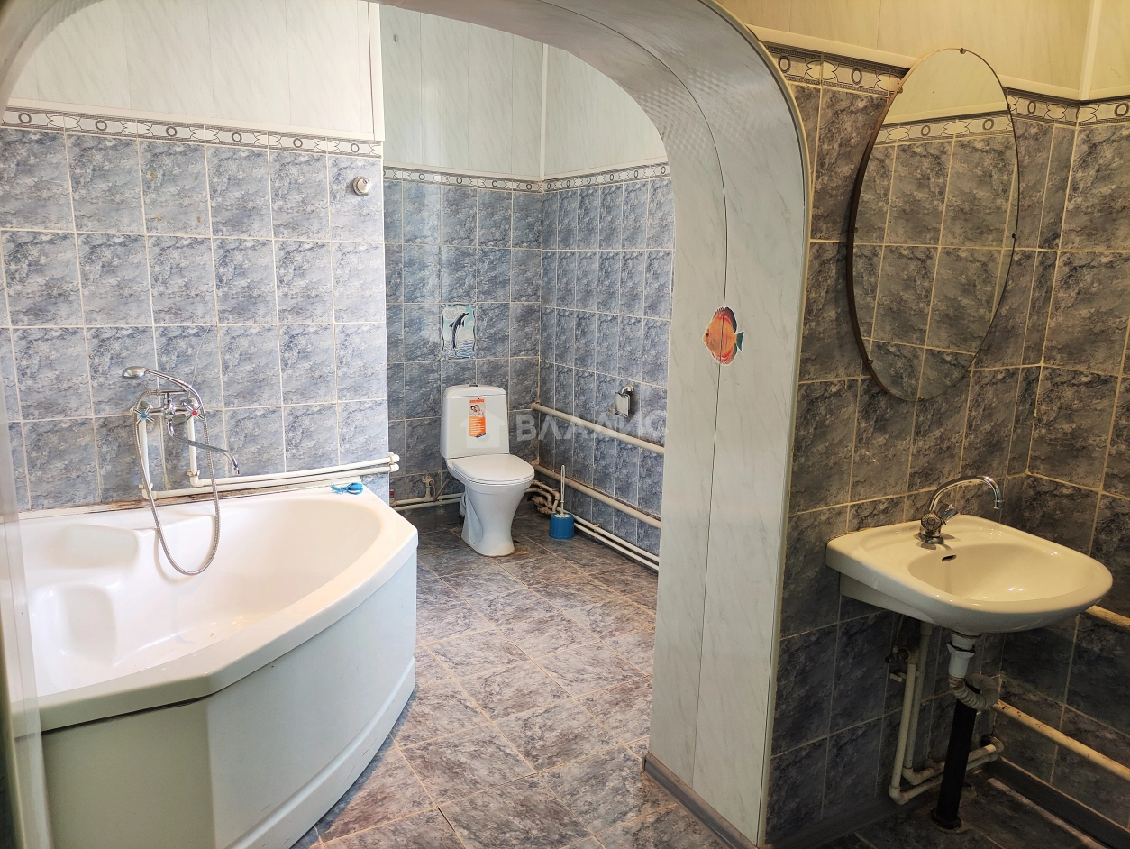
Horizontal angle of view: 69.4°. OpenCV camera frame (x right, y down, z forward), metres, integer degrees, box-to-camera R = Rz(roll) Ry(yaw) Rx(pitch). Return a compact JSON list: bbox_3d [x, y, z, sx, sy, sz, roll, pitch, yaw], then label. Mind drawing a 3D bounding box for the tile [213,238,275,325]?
[{"bbox_3d":[-1.136,-0.508,2.905,0.200,0.300,0.010,-5,13,-28],"label":"tile"}]

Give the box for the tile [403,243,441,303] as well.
[{"bbox_3d":[-0.740,-0.777,4.238,0.200,0.300,0.010,-5,13,-30],"label":"tile"}]

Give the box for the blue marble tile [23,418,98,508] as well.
[{"bbox_3d":[-1.687,0.131,2.742,0.200,0.300,0.010,-5,13,-28],"label":"blue marble tile"}]

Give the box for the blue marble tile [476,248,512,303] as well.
[{"bbox_3d":[-0.388,-0.812,4.451,0.200,0.300,0.010,-5,13,-30],"label":"blue marble tile"}]

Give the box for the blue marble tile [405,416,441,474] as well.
[{"bbox_3d":[-0.769,0.109,4.458,0.200,0.300,0.010,-5,13,-27],"label":"blue marble tile"}]

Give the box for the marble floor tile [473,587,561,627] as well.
[{"bbox_3d":[-0.218,0.767,3.426,0.300,0.010,0.300,-5,13,-30],"label":"marble floor tile"}]

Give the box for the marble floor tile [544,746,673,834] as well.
[{"bbox_3d":[0.130,1.011,2.269,0.300,0.010,0.300,-5,13,-30],"label":"marble floor tile"}]

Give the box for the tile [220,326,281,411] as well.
[{"bbox_3d":[-1.139,-0.209,2.956,0.200,0.300,0.010,-5,13,-27],"label":"tile"}]

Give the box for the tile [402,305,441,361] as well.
[{"bbox_3d":[-0.755,-0.486,4.339,0.200,0.300,0.010,-5,13,-27],"label":"tile"}]

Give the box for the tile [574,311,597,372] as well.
[{"bbox_3d":[0.108,-0.431,4.205,0.010,0.300,0.200,-5,13,-30],"label":"tile"}]

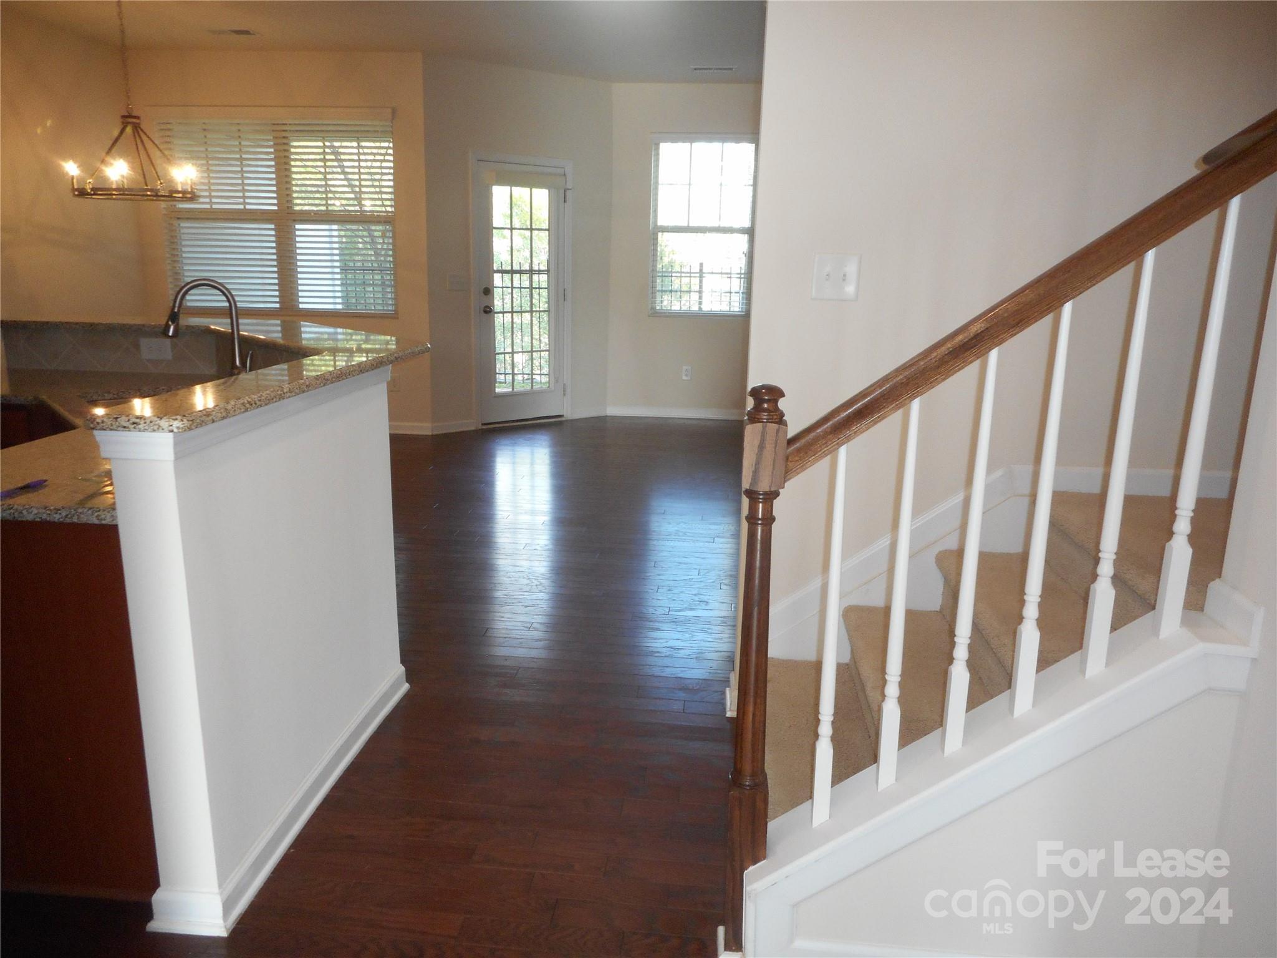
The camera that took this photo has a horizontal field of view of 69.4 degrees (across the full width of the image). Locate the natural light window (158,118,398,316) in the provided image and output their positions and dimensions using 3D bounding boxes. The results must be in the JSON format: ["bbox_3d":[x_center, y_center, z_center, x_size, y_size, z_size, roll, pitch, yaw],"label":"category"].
[{"bbox_3d":[-2.664,-1.958,6.870,1.820,1.450,0.100,2,14,4],"label":"natural light window"}]

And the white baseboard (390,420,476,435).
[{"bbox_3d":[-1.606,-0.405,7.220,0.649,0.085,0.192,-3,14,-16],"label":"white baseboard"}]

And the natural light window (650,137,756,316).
[{"bbox_3d":[0.536,-2.103,7.734,0.880,1.460,0.100,2,14,4],"label":"natural light window"}]

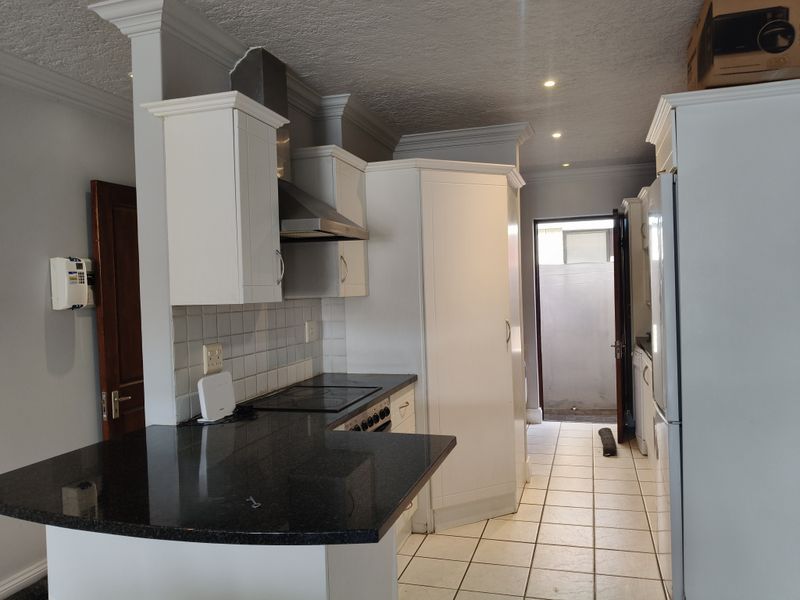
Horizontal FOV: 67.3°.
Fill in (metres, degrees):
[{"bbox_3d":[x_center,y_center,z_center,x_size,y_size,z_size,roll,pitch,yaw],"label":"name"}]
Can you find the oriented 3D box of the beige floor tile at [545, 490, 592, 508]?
[{"bbox_3d":[1.116,1.311,3.950,0.299,0.010,0.295,-2,1,18],"label":"beige floor tile"}]

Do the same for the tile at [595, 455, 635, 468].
[{"bbox_3d":[1.665,1.270,4.678,0.297,0.010,0.297,-2,1,18],"label":"tile"}]

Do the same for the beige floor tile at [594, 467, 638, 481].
[{"bbox_3d":[1.575,1.277,4.395,0.297,0.010,0.297,-2,1,18],"label":"beige floor tile"}]

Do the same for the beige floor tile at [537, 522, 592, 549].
[{"bbox_3d":[0.938,1.331,3.391,0.298,0.010,0.298,-2,0,18],"label":"beige floor tile"}]

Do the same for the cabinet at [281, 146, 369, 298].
[{"bbox_3d":[-0.397,-0.398,3.326,0.331,0.772,0.476,-2,1,18],"label":"cabinet"}]

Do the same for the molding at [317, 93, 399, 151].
[{"bbox_3d":[-0.226,-1.134,3.989,0.220,0.110,1.080,-2,1,18],"label":"molding"}]

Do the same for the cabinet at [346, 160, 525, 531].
[{"bbox_3d":[0.292,0.258,3.896,0.920,2.155,1.050,-2,1,18],"label":"cabinet"}]

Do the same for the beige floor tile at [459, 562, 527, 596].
[{"bbox_3d":[0.466,1.349,2.902,0.299,0.010,0.295,-2,1,18],"label":"beige floor tile"}]

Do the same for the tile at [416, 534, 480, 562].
[{"bbox_3d":[0.269,1.351,3.279,0.299,0.010,0.295,-2,1,18],"label":"tile"}]

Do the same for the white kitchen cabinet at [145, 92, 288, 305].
[{"bbox_3d":[-0.696,-0.365,2.393,0.383,0.764,0.376,-2,0,16],"label":"white kitchen cabinet"}]

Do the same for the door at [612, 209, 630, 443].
[{"bbox_3d":[2.064,0.222,5.579,0.045,2.030,0.810,-2,1,26],"label":"door"}]

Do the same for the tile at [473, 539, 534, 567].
[{"bbox_3d":[0.557,1.347,3.194,0.298,0.010,0.298,-2,0,18],"label":"tile"}]

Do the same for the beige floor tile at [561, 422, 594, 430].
[{"bbox_3d":[1.749,1.260,5.943,0.299,0.010,0.295,-2,1,18],"label":"beige floor tile"}]

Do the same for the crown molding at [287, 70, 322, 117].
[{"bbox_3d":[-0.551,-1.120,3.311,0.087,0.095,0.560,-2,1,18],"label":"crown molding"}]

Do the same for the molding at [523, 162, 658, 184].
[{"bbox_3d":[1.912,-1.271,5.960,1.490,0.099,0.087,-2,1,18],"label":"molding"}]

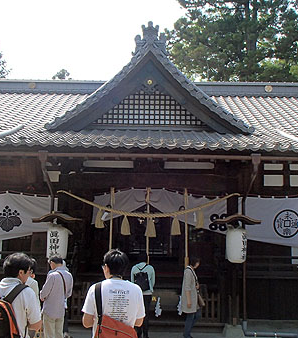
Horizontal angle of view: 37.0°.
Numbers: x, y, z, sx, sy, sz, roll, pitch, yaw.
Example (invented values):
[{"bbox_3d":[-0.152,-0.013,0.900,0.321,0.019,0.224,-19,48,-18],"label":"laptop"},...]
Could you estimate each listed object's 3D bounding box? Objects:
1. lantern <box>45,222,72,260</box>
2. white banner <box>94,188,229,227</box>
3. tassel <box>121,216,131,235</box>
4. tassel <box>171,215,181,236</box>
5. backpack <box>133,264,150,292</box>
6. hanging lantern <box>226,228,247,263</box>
[{"bbox_3d":[-1.835,1.471,9.028,0.440,0.710,0.430,-1,-11,10],"label":"lantern"},{"bbox_3d":[0.268,1.028,11.099,3.442,1.046,0.100,1,-10,0],"label":"white banner"},{"bbox_3d":[-0.469,1.198,9.286,0.200,0.400,0.190,1,-10,0],"label":"tassel"},{"bbox_3d":[0.573,1.203,9.288,0.200,0.400,0.190,1,-10,0],"label":"tassel"},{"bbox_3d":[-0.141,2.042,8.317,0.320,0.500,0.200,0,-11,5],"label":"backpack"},{"bbox_3d":[1.784,1.547,9.024,0.430,0.710,0.430,1,-10,0],"label":"hanging lantern"}]

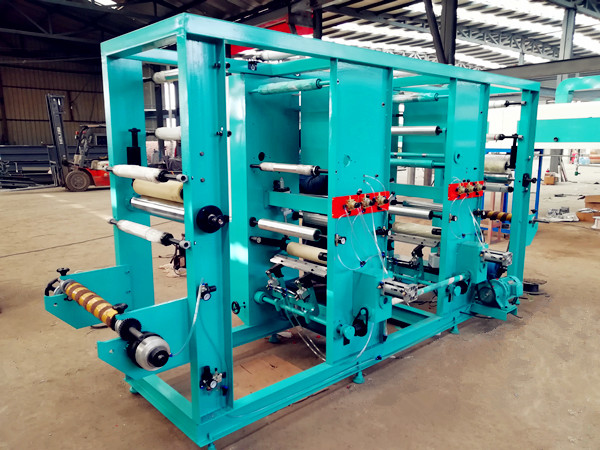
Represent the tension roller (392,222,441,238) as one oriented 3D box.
[{"bbox_3d":[1.107,0.037,4.311,0.105,0.105,0.620,-10,14,-42],"label":"tension roller"}]

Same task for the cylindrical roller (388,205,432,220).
[{"bbox_3d":[0.889,-0.124,4.096,0.082,0.082,0.651,-10,14,-42],"label":"cylindrical roller"}]

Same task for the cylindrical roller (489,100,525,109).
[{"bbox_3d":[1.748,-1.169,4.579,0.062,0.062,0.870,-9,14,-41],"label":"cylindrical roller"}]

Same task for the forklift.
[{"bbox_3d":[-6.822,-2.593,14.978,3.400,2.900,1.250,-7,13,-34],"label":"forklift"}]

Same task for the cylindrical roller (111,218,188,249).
[{"bbox_3d":[-0.835,0.032,2.497,0.071,0.071,0.903,-10,14,-42],"label":"cylindrical roller"}]

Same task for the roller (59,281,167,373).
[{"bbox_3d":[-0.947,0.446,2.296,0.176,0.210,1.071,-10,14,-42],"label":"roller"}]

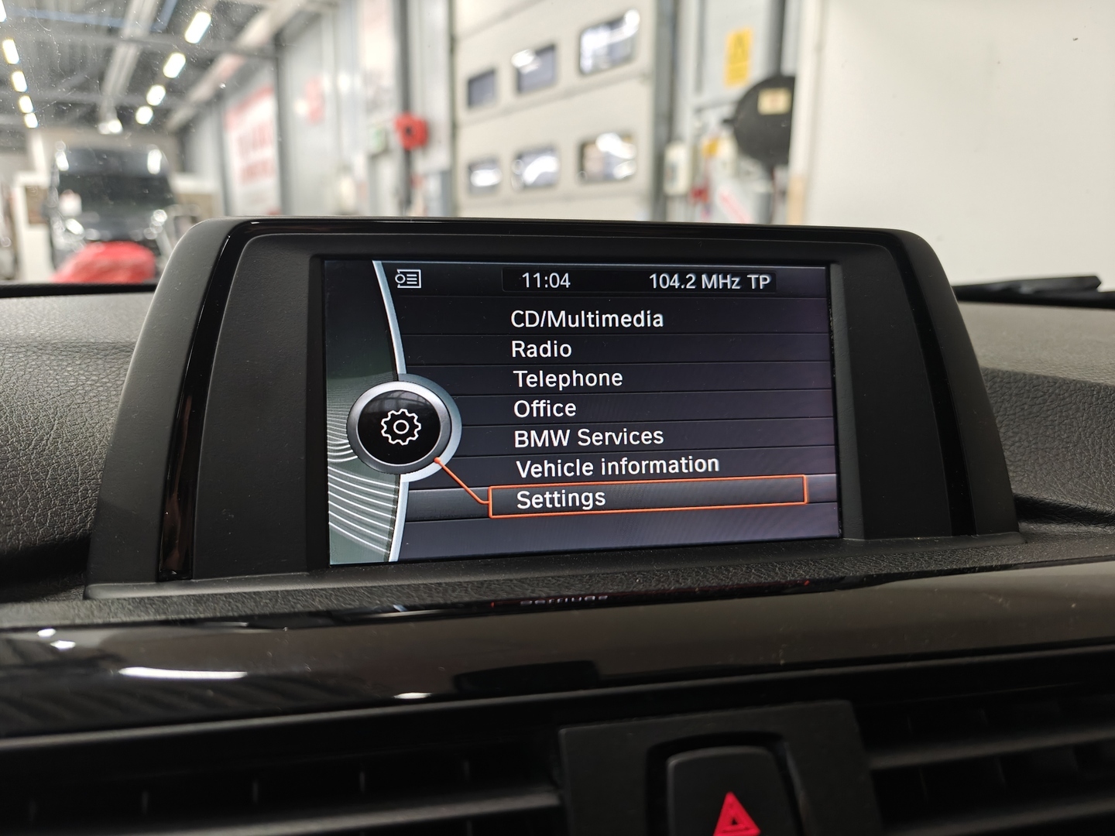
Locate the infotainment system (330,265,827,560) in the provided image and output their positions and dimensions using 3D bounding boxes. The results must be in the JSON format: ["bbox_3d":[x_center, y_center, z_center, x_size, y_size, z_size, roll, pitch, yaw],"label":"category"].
[{"bbox_3d":[0.009,-0.003,0.212,0.144,0.080,0.013,-1,-2,-10],"label":"infotainment system"}]

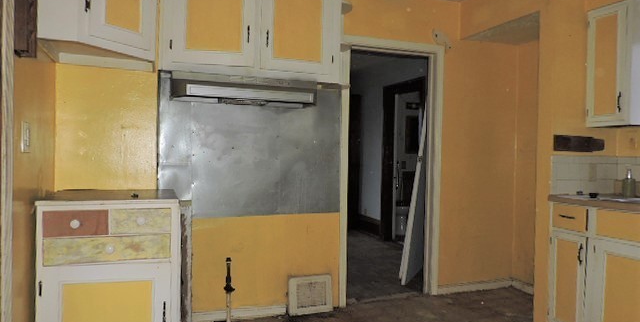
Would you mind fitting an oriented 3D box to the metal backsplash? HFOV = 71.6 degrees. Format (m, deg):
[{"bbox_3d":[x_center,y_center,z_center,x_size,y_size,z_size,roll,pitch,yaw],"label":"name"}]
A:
[{"bbox_3d":[-0.448,-0.080,3.113,1.291,0.933,0.021,1,1,-19],"label":"metal backsplash"}]

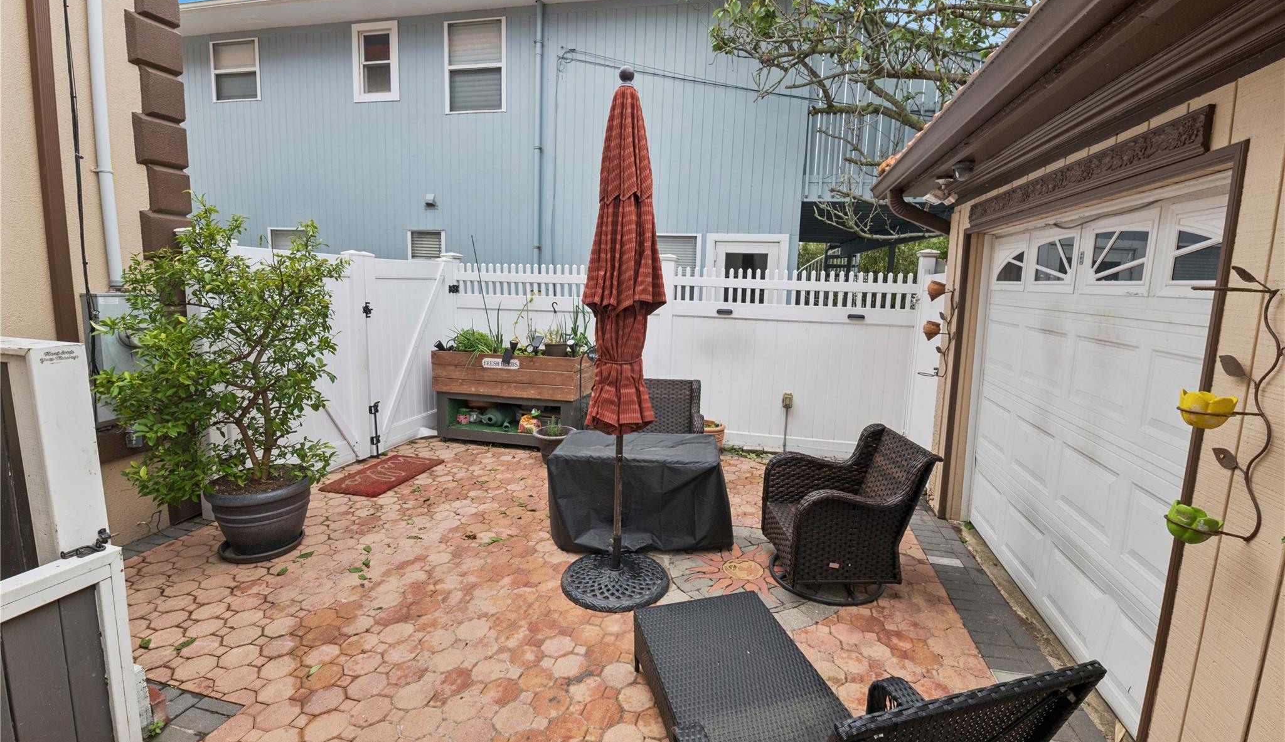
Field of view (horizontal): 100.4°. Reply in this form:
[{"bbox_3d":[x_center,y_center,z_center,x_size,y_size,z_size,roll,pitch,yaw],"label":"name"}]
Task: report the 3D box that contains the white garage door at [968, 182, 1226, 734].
[{"bbox_3d":[2.221,0.239,2.718,0.080,2.092,2.374,5,10,14],"label":"white garage door"}]

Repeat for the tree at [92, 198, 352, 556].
[{"bbox_3d":[-2.287,0.074,2.988,1.100,2.000,1.000,-5,12,-36],"label":"tree"}]

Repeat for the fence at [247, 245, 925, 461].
[{"bbox_3d":[-0.005,0.016,4.231,5.050,1.880,2.680,4,10,11],"label":"fence"}]

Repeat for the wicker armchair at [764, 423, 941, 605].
[{"bbox_3d":[1.120,0.764,3.066,0.748,0.861,0.687,1,10,-4],"label":"wicker armchair"}]

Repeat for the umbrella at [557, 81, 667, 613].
[{"bbox_3d":[-0.092,-0.138,2.763,0.580,2.652,0.580,4,10,11],"label":"umbrella"}]

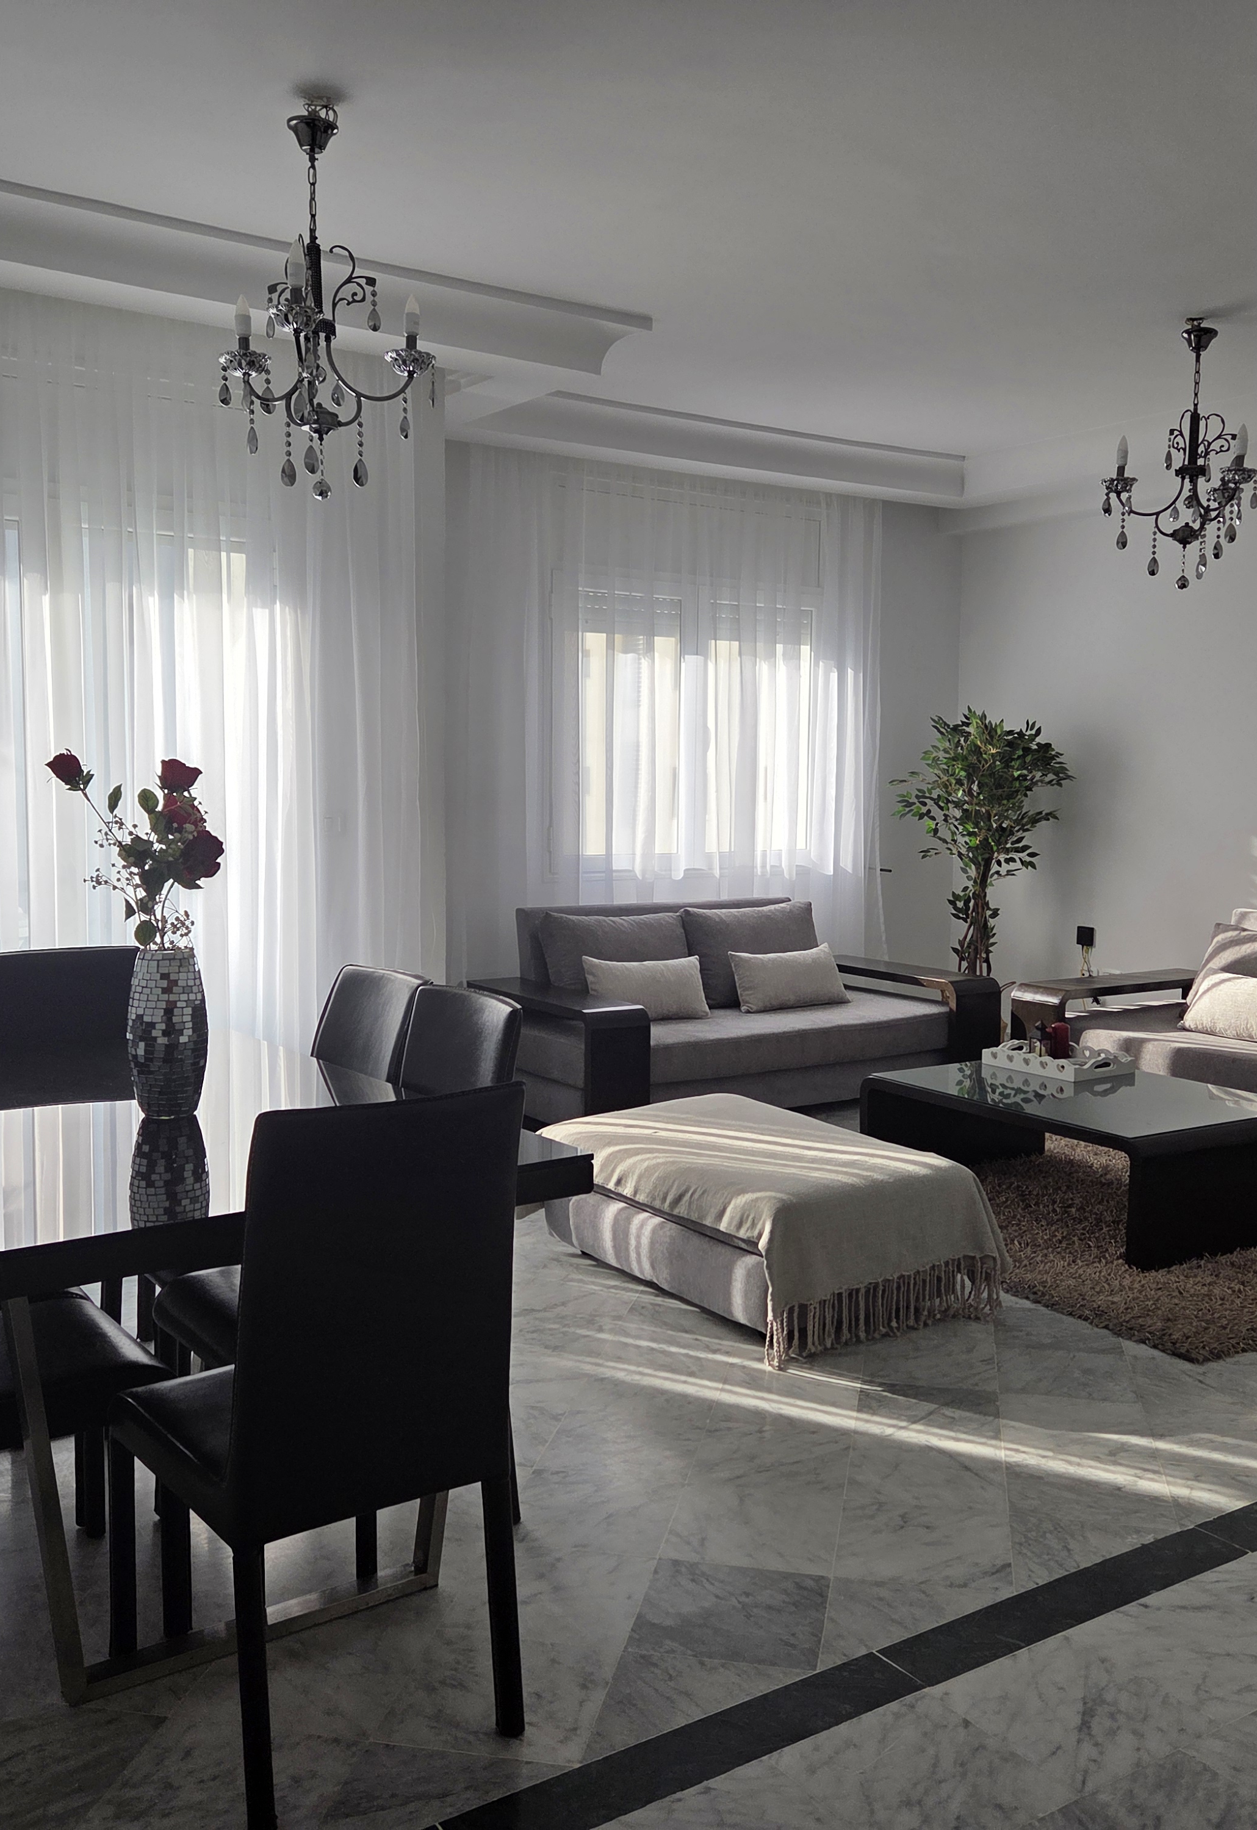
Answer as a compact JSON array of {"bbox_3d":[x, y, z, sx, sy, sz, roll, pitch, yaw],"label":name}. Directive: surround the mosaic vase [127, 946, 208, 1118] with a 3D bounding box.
[{"bbox_3d":[-0.809,0.206,2.851,0.144,0.284,0.144,-3,6,-36],"label":"mosaic vase"}]

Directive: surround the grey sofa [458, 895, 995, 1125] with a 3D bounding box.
[{"bbox_3d":[0.482,0.417,7.021,2.196,0.868,1.004,-2,6,-34],"label":"grey sofa"}]

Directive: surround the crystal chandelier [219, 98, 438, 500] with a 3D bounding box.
[{"bbox_3d":[-0.701,-1.375,3.639,0.511,0.864,0.511,1,5,0],"label":"crystal chandelier"}]

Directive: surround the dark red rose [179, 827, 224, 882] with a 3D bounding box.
[{"bbox_3d":[-0.861,-0.119,3.268,0.095,0.100,0.095,-2,6,-34],"label":"dark red rose"}]

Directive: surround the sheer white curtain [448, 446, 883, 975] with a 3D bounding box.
[{"bbox_3d":[0.285,-0.628,7.544,2.454,2.813,0.129,-2,6,-34],"label":"sheer white curtain"}]

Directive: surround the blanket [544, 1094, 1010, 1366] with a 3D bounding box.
[{"bbox_3d":[0.386,0.841,4.680,0.861,0.416,1.234,-2,6,-34],"label":"blanket"}]

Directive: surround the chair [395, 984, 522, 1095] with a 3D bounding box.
[{"bbox_3d":[-0.518,0.634,2.969,0.542,0.951,0.424,-3,6,-36],"label":"chair"}]

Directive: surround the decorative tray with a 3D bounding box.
[{"bbox_3d":[1.563,0.524,5.900,0.337,0.076,0.409,-2,6,-34],"label":"decorative tray"}]

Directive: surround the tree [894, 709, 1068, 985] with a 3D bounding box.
[{"bbox_3d":[1.682,-0.124,7.726,0.838,1.687,0.818,2,5,11],"label":"tree"}]

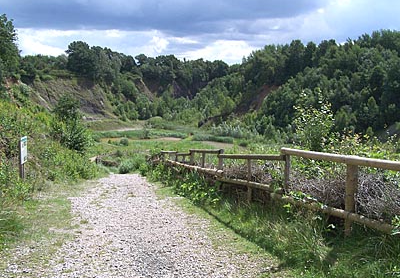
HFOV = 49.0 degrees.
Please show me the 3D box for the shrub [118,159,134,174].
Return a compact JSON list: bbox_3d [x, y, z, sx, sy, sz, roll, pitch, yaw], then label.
[{"bbox_3d":[-3.515,1.315,21.000,0.800,0.700,0.750,0,4,0],"label":"shrub"}]

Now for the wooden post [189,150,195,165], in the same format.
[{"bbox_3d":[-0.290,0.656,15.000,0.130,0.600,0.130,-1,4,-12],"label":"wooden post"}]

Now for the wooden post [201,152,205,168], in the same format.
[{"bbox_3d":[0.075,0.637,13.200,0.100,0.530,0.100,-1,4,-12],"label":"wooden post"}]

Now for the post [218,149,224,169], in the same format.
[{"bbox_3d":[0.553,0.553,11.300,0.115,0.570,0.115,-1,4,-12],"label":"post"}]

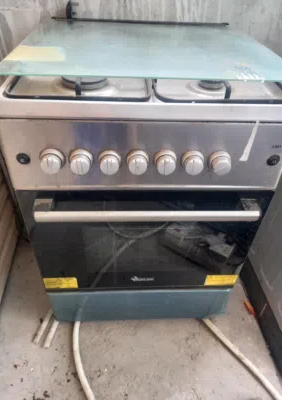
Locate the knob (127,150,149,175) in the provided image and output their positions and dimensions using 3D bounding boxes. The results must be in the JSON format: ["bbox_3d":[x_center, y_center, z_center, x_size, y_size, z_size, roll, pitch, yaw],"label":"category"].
[{"bbox_3d":[-0.006,-0.075,0.600,0.046,0.046,0.031,0,40,-3],"label":"knob"}]

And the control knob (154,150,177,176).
[{"bbox_3d":[0.053,-0.075,0.603,0.046,0.046,0.031,0,40,-3],"label":"control knob"}]

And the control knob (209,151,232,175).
[{"bbox_3d":[0.170,-0.075,0.610,0.046,0.046,0.031,0,40,-3],"label":"control knob"}]

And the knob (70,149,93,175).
[{"bbox_3d":[-0.122,-0.076,0.593,0.046,0.046,0.031,0,40,-3],"label":"knob"}]

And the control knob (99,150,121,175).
[{"bbox_3d":[-0.063,-0.075,0.596,0.046,0.046,0.031,0,40,-3],"label":"control knob"}]

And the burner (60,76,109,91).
[{"bbox_3d":[-0.126,-0.273,0.650,0.102,0.022,0.102,0,40,-3],"label":"burner"}]

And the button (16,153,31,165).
[{"bbox_3d":[-0.243,-0.082,0.596,0.028,0.028,0.009,0,40,-3],"label":"button"}]

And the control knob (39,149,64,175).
[{"bbox_3d":[-0.182,-0.076,0.589,0.046,0.046,0.031,0,40,-3],"label":"control knob"}]

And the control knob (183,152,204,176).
[{"bbox_3d":[0.112,-0.075,0.607,0.046,0.046,0.031,0,40,-3],"label":"control knob"}]

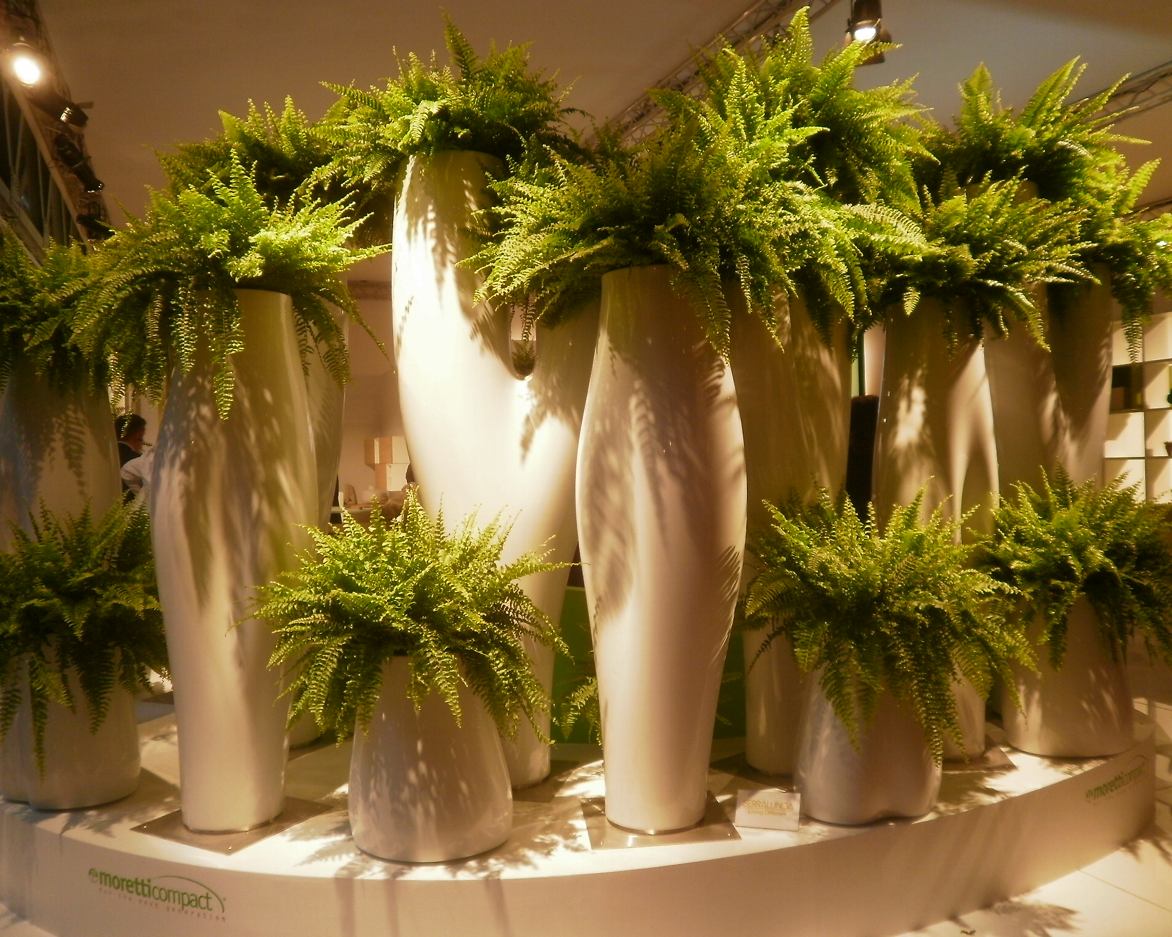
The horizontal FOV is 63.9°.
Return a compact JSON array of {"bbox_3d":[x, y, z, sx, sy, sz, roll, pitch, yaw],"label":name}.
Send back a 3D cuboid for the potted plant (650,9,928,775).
[{"bbox_3d":[0.682,-0.254,3.059,0.920,2.430,0.950,-1,0,0],"label":"potted plant"}]

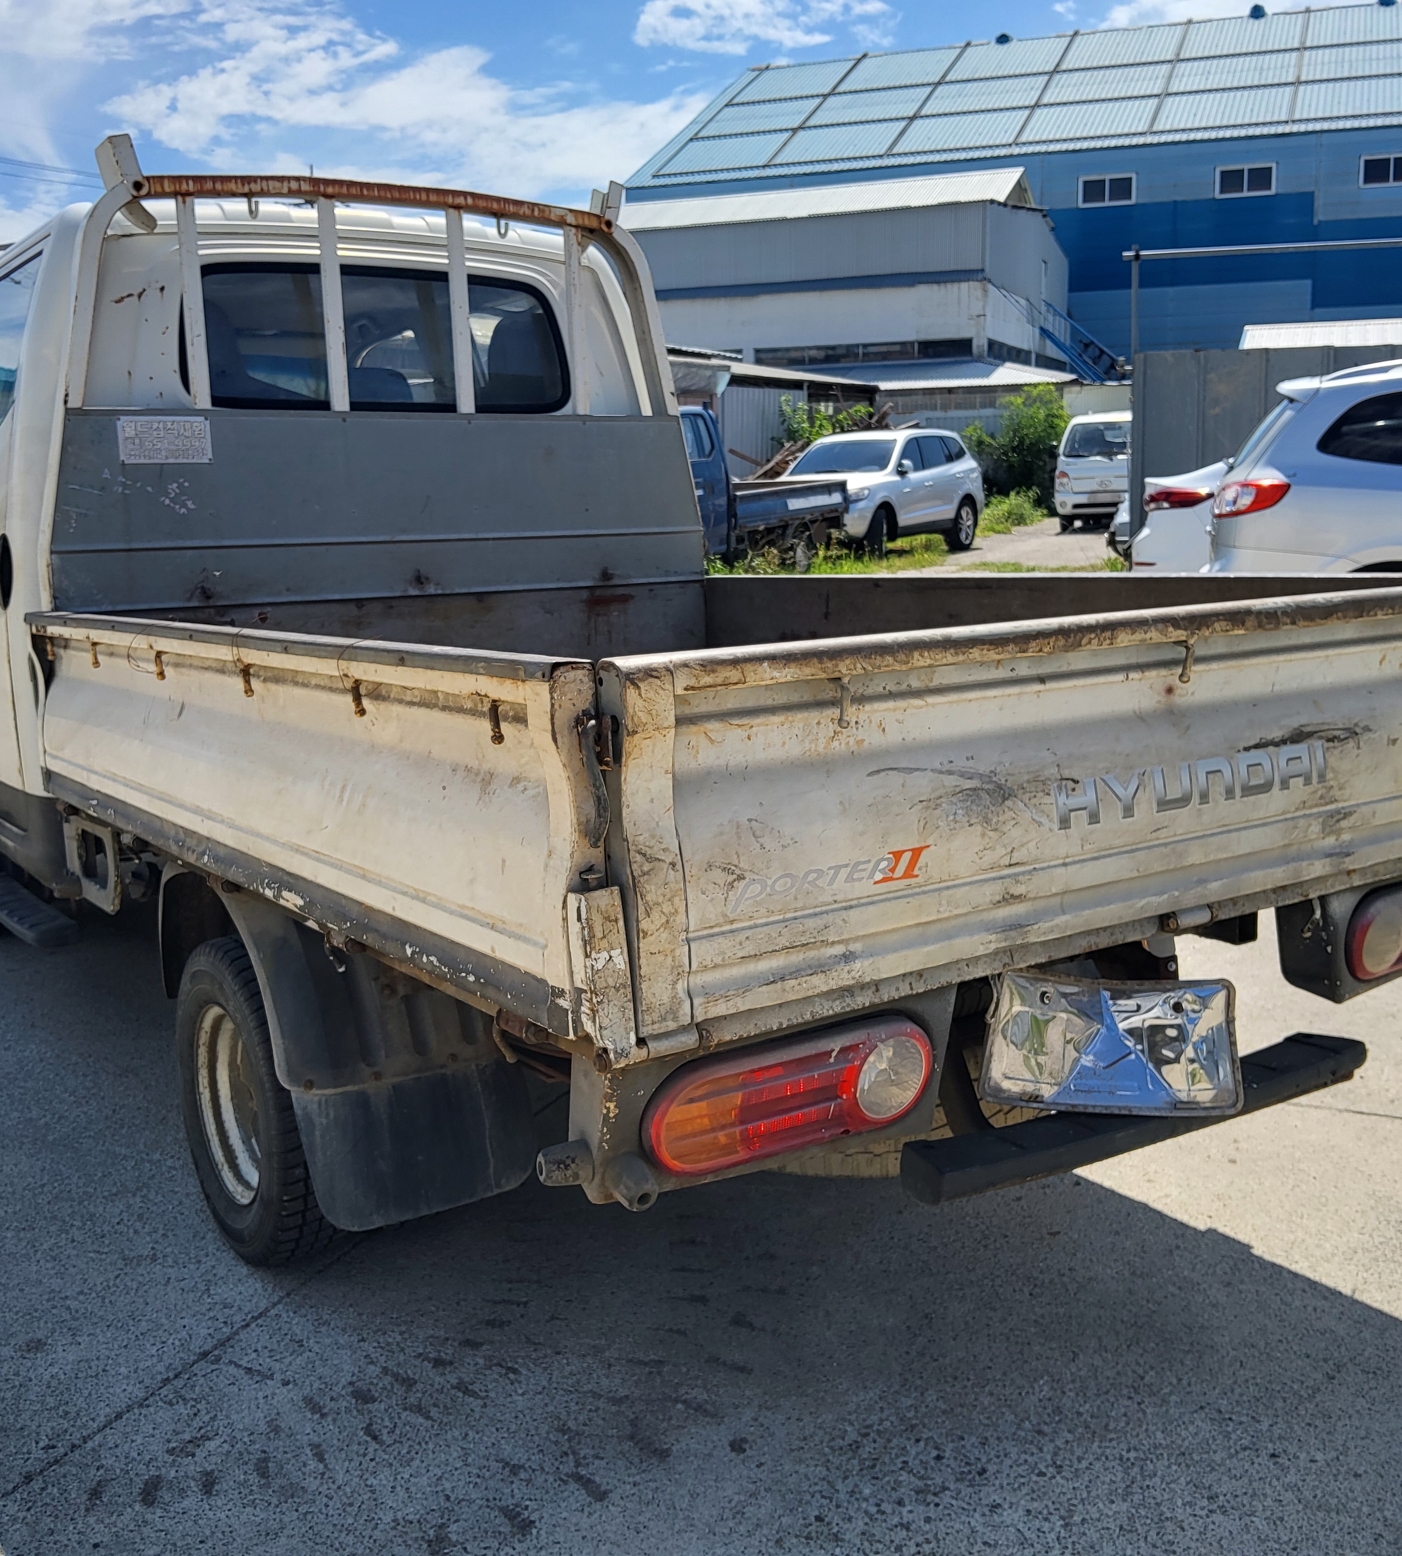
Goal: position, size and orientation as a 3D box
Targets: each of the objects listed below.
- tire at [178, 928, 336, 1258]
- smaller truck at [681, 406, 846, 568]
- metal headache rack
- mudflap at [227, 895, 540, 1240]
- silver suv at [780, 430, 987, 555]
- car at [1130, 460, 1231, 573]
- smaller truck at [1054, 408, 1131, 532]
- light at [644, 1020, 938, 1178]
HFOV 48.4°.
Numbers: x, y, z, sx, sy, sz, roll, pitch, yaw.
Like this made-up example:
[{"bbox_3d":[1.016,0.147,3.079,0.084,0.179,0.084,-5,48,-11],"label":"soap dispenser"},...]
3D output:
[{"bbox_3d":[-0.728,0.531,2.619,0.150,0.560,0.560,-8,12,-34],"label":"tire"},{"bbox_3d":[-0.209,-3.120,17.762,1.740,1.970,5.120,5,14,30],"label":"smaller truck"},{"bbox_3d":[-0.679,-1.100,3.508,1.500,0.560,0.140,-8,10,-34],"label":"metal headache rack"},{"bbox_3d":[-0.491,0.405,2.446,0.380,0.470,0.380,-8,12,-34],"label":"mudflap"},{"bbox_3d":[2.328,-3.978,21.646,1.890,1.730,4.670,4,11,31],"label":"silver suv"},{"bbox_3d":[5.307,-1.662,10.367,1.780,1.450,4.530,-9,13,-39],"label":"car"},{"bbox_3d":[7.525,-5.351,27.550,1.740,1.970,5.100,3,12,22],"label":"smaller truck"},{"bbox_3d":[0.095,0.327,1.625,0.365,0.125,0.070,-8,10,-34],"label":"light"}]

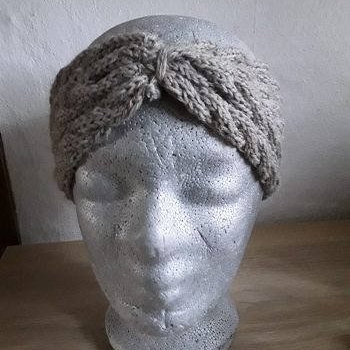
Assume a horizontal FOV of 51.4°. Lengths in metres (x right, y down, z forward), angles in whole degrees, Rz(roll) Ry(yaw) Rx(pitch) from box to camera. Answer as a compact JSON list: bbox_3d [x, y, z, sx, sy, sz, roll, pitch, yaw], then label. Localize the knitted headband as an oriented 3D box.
[{"bbox_3d":[-0.007,-0.039,0.303,0.182,0.148,0.196,2,21,7],"label":"knitted headband"}]

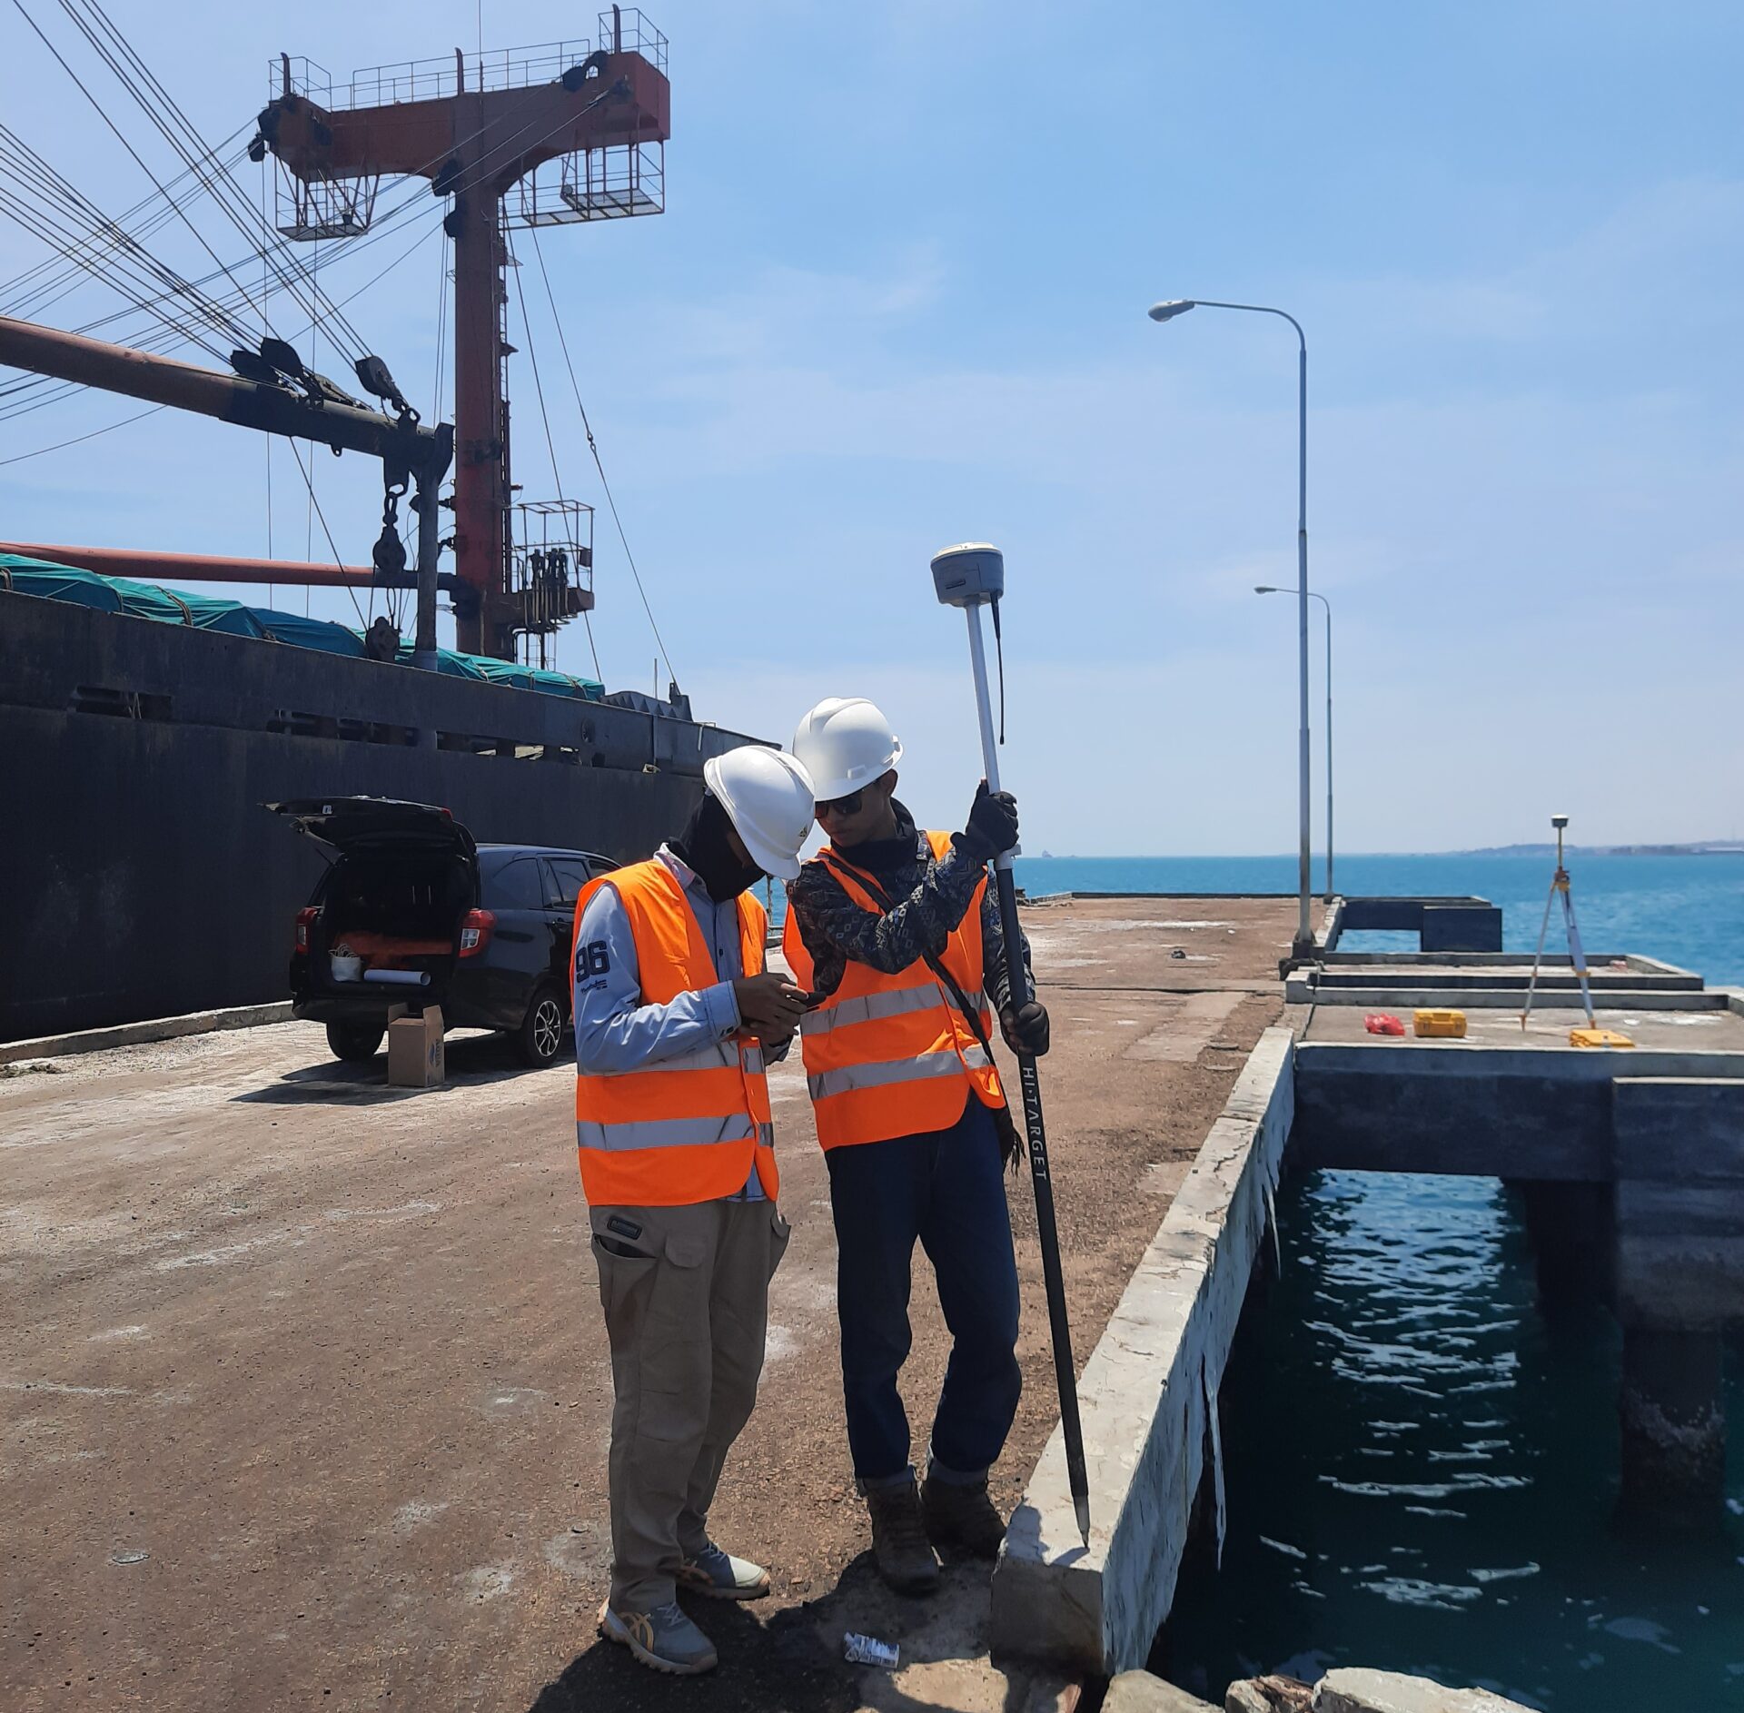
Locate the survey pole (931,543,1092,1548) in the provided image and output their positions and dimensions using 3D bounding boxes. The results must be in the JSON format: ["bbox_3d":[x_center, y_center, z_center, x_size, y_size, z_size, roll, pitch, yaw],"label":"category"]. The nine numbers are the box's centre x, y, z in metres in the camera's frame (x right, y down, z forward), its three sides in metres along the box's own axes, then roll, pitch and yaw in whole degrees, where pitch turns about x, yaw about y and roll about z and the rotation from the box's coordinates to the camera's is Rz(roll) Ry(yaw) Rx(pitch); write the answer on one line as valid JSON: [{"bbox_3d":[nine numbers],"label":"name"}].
[{"bbox_3d":[0.291,0.348,3.164,0.140,1.900,0.140,-7,-2,17],"label":"survey pole"}]

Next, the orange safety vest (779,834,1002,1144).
[{"bbox_3d":[0.047,0.278,3.500,0.460,0.650,0.310,0,0,-30],"label":"orange safety vest"}]

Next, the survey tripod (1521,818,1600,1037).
[{"bbox_3d":[5.727,0.557,13.950,0.620,1.825,0.600,0,0,0],"label":"survey tripod"}]

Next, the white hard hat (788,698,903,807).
[{"bbox_3d":[-0.058,-0.215,3.450,0.280,0.160,0.225,-25,16,-37],"label":"white hard hat"}]

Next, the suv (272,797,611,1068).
[{"bbox_3d":[-2.675,0.550,12.951,1.660,1.840,4.270,0,0,17],"label":"suv"}]

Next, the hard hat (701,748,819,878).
[{"bbox_3d":[-0.208,-0.093,3.130,0.155,0.280,0.225,-38,-16,6],"label":"hard hat"}]

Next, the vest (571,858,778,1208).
[{"bbox_3d":[-0.374,0.338,3.200,0.310,0.650,0.460,0,0,28],"label":"vest"}]

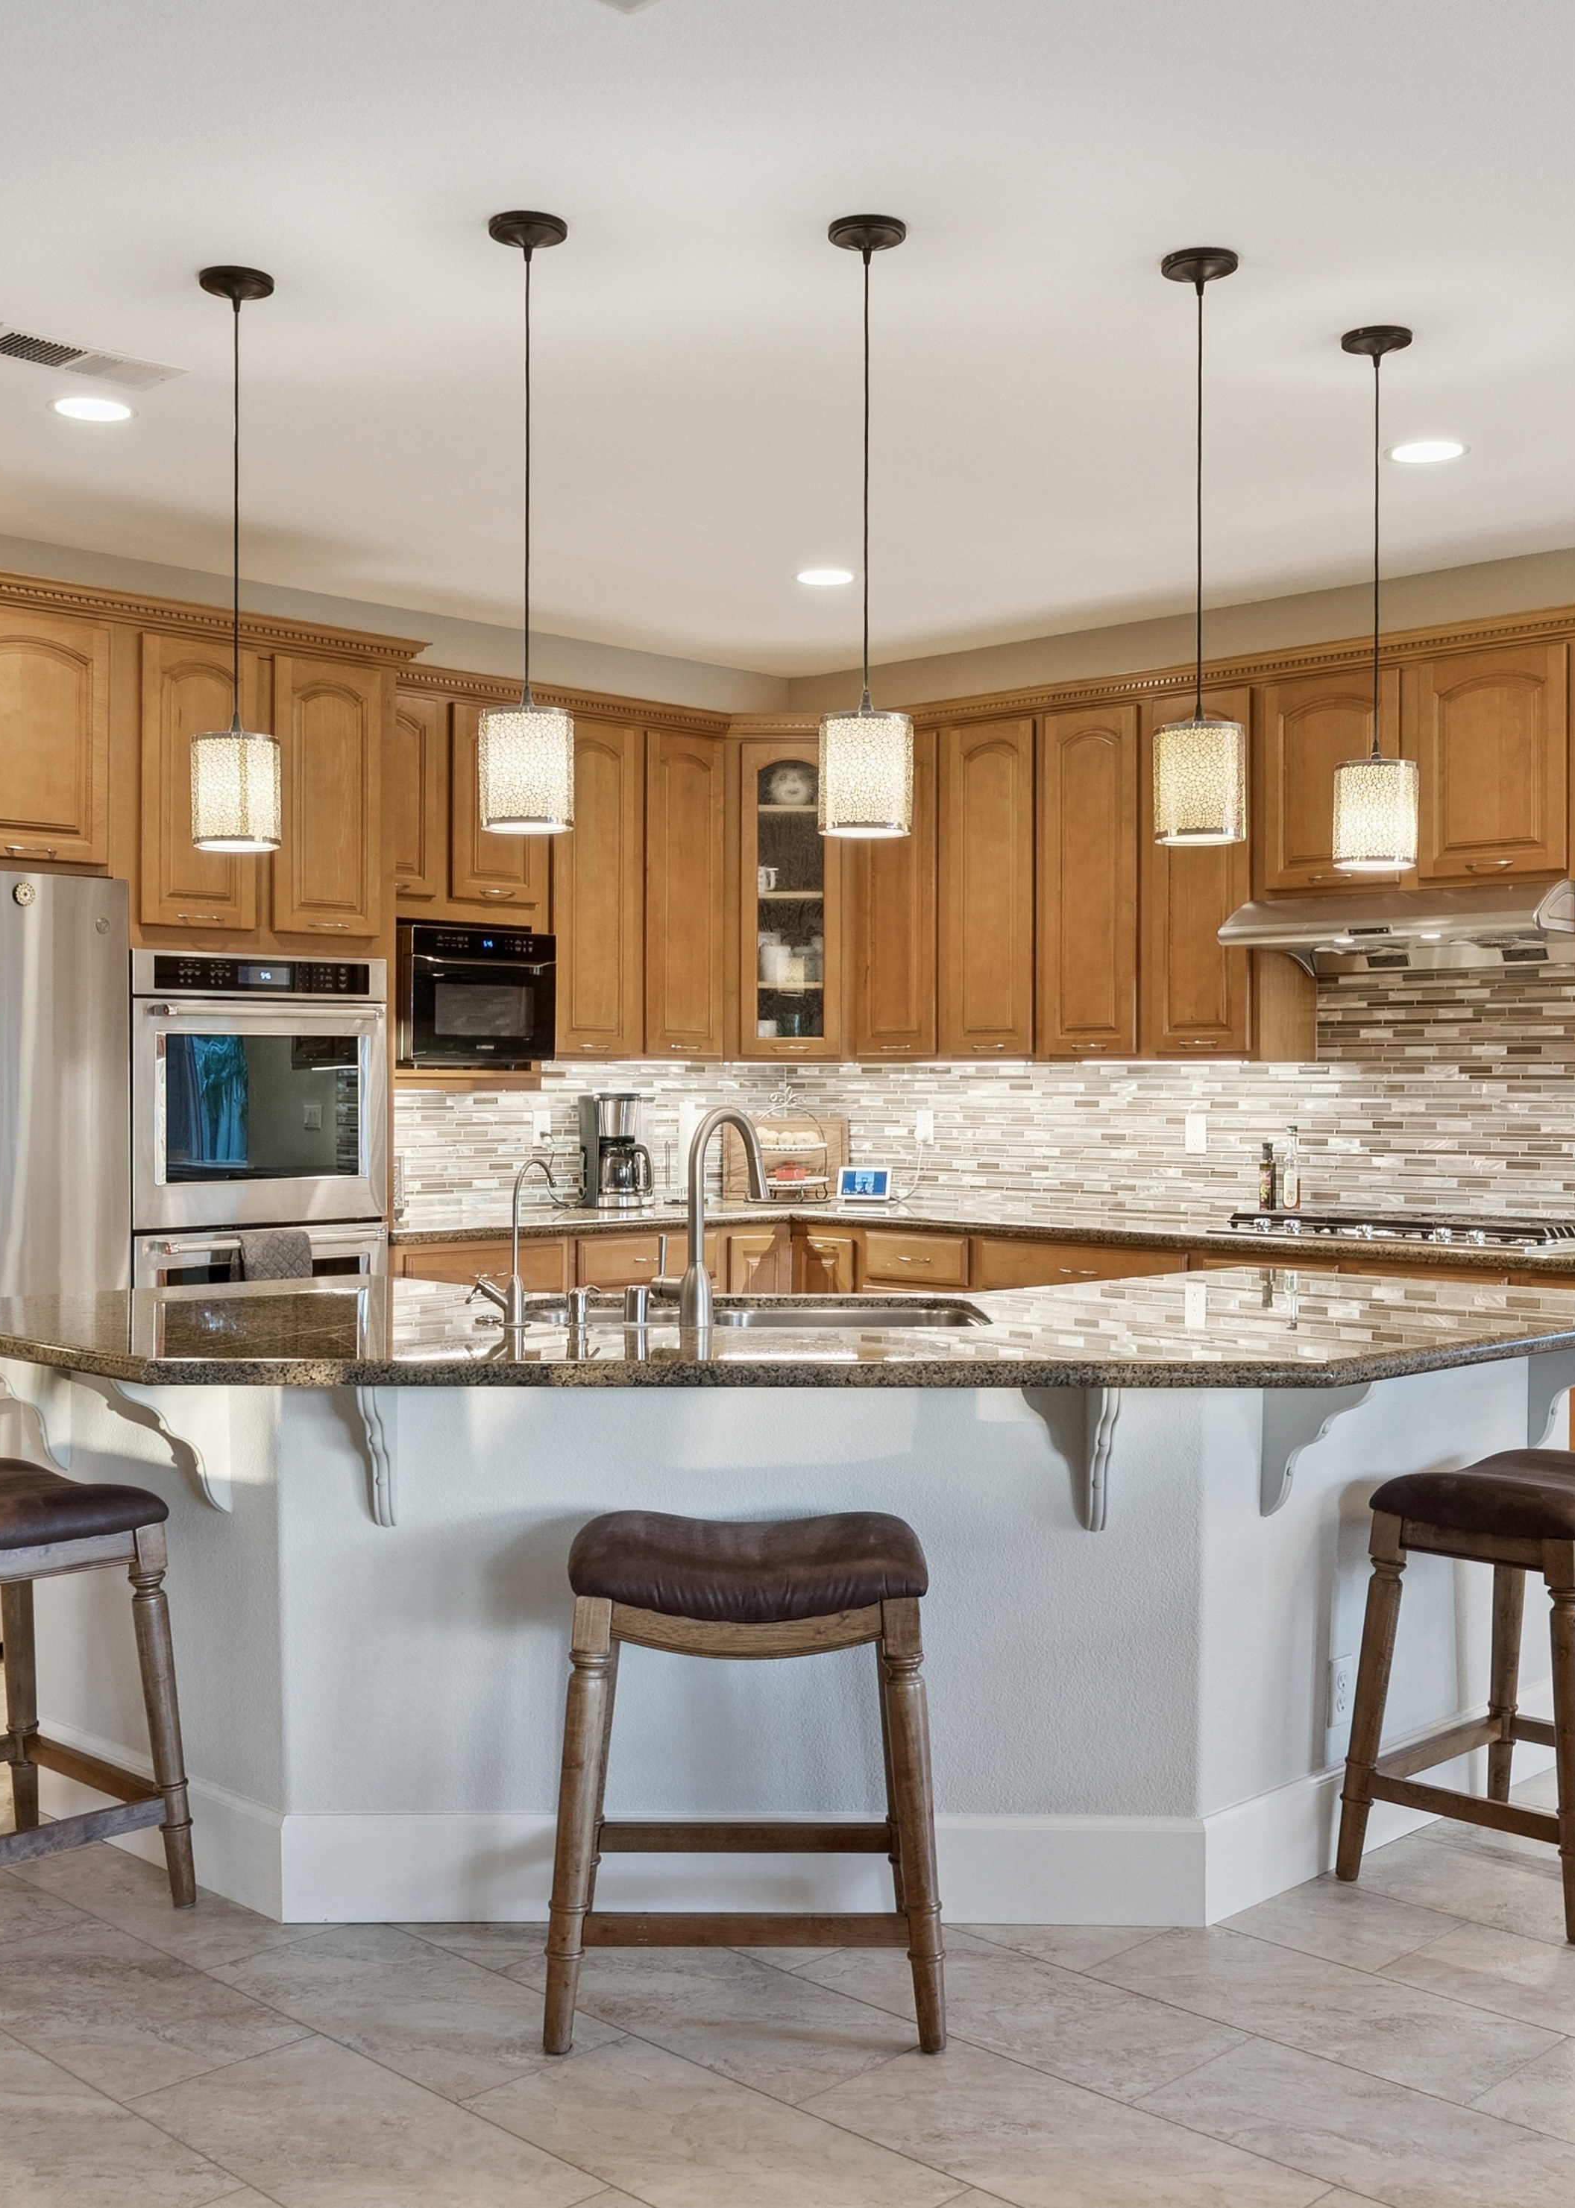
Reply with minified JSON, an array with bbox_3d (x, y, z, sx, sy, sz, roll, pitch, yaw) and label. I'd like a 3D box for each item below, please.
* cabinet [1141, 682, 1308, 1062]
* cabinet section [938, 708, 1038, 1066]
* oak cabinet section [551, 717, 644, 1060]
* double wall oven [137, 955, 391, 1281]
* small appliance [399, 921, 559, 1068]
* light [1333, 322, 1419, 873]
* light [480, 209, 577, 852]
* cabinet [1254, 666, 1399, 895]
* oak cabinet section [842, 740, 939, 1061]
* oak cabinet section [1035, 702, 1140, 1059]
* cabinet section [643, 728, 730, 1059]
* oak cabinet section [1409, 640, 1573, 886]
[{"bbox_3d":[1.274,-0.646,6.309,0.390,1.050,0.360,1,1,44],"label":"cabinet"},{"bbox_3d":[0.728,-0.652,6.901,0.389,1.039,0.336,1,1,44],"label":"cabinet section"},{"bbox_3d":[-0.696,-0.652,6.862,0.318,1.039,0.385,1,1,44],"label":"oak cabinet section"},{"bbox_3d":[-1.520,0.274,5.712,0.620,1.300,0.745,1,1,44],"label":"double wall oven"},{"bbox_3d":[-1.018,-0.295,6.425,0.490,0.400,0.520,1,1,44],"label":"small appliance"},{"bbox_3d":[1.130,-0.963,4.214,0.160,1.010,0.160,0,1,44],"label":"light"},{"bbox_3d":[-0.425,-0.943,3.609,0.160,0.990,0.160,0,1,0],"label":"light"},{"bbox_3d":[1.570,-0.862,6.023,0.430,0.580,0.360,1,1,44],"label":"cabinet"},{"bbox_3d":[0.453,-0.656,7.165,0.373,1.039,0.336,1,1,44],"label":"oak cabinet section"},{"bbox_3d":[1.006,-0.649,6.633,0.383,1.039,0.336,1,1,44],"label":"oak cabinet section"},{"bbox_3d":[-0.430,-0.655,7.138,0.318,1.039,0.380,1,1,44],"label":"cabinet section"},{"bbox_3d":[1.918,-0.868,5.753,0.420,0.580,0.336,1,1,44],"label":"oak cabinet section"}]

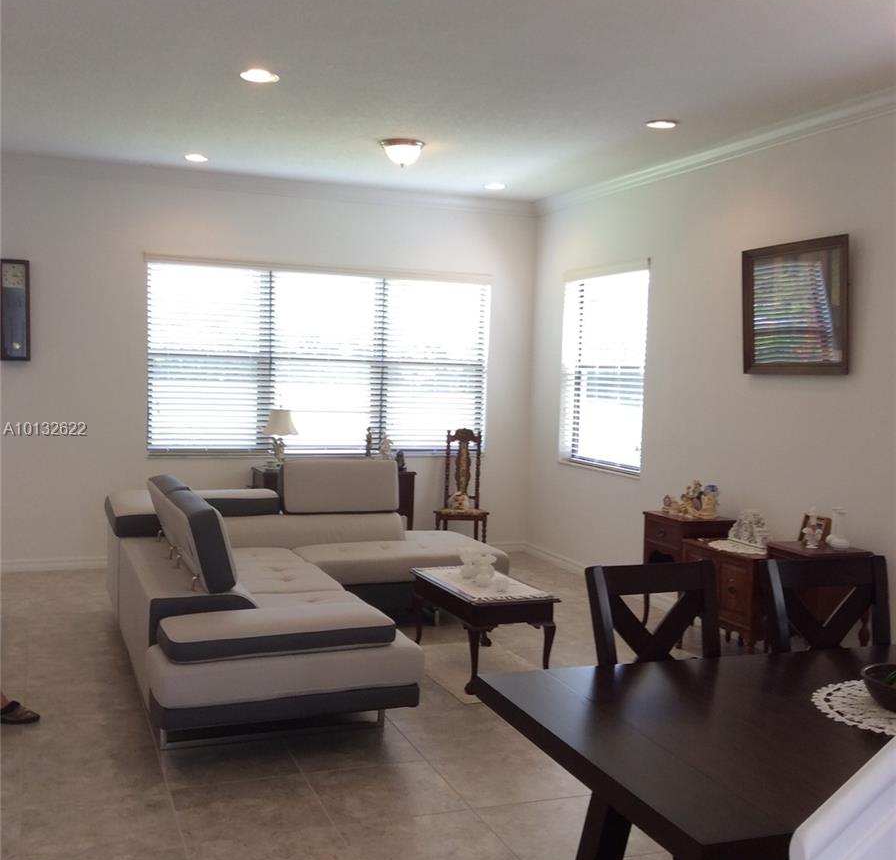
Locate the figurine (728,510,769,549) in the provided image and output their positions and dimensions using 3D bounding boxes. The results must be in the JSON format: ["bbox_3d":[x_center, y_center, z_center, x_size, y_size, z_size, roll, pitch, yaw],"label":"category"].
[{"bbox_3d":[1.653,0.538,6.281,0.100,0.183,0.285,0,4,-19],"label":"figurine"}]

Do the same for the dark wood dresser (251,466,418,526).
[{"bbox_3d":[-0.870,0.681,8.761,1.190,0.745,0.440,0,4,-19],"label":"dark wood dresser"}]

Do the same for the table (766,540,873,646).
[{"bbox_3d":[1.777,0.914,5.516,0.370,0.696,0.390,0,4,-20],"label":"table"}]

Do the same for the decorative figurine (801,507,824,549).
[{"bbox_3d":[1.780,0.475,5.576,0.105,0.195,0.100,0,4,-19],"label":"decorative figurine"}]

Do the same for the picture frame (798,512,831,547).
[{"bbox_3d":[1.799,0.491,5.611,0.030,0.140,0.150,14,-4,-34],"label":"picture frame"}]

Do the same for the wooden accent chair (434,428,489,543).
[{"bbox_3d":[0.119,0.524,8.963,0.430,1.075,0.440,1,3,1],"label":"wooden accent chair"}]

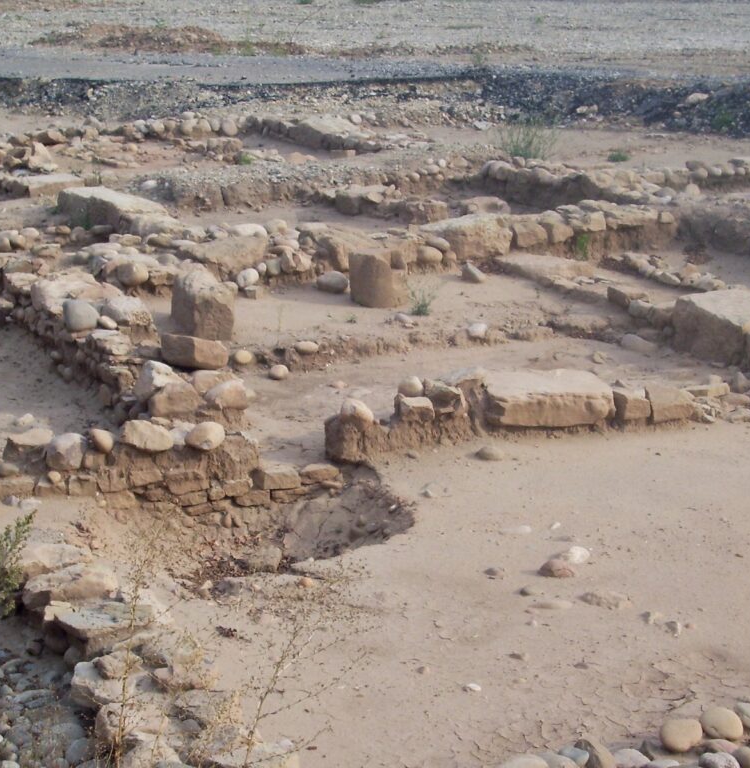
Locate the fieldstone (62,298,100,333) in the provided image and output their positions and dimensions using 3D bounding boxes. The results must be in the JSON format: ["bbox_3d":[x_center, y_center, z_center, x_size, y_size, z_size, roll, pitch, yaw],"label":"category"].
[{"bbox_3d":[-2.017,-0.469,12.562,0.250,0.215,0.230,0,17,0],"label":"fieldstone"}]

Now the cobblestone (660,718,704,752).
[{"bbox_3d":[1.362,1.562,8.150,0.185,0.140,0.160,0,17,0],"label":"cobblestone"}]

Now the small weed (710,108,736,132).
[{"bbox_3d":[3.965,-3.007,20.927,0.300,0.250,0.280,0,17,0],"label":"small weed"}]

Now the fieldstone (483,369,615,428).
[{"bbox_3d":[1.213,0.097,12.850,0.820,0.220,0.580,-2,17,-6],"label":"fieldstone"}]

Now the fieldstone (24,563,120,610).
[{"bbox_3d":[-1.561,1.031,9.400,0.460,0.140,0.270,-3,17,-10],"label":"fieldstone"}]

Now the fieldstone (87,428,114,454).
[{"bbox_3d":[-1.726,0.362,11.550,0.155,0.150,0.145,0,17,0],"label":"fieldstone"}]

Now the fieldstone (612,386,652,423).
[{"bbox_3d":[1.653,0.132,11.820,0.165,0.140,0.230,-2,17,-8],"label":"fieldstone"}]

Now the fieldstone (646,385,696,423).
[{"bbox_3d":[2.068,0.142,12.850,0.280,0.160,0.290,-3,17,-11],"label":"fieldstone"}]

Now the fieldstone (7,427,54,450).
[{"bbox_3d":[-2.023,0.287,10.748,0.265,0.120,0.210,0,15,0],"label":"fieldstone"}]

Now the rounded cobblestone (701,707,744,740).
[{"bbox_3d":[1.482,1.448,7.820,0.185,0.130,0.165,0,17,0],"label":"rounded cobblestone"}]

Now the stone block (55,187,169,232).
[{"bbox_3d":[-2.470,-1.606,17.245,0.460,0.280,1.250,-8,17,-29],"label":"stone block"}]

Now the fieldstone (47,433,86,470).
[{"bbox_3d":[-1.933,0.422,11.500,0.250,0.180,0.200,-1,17,-5],"label":"fieldstone"}]

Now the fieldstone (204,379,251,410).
[{"bbox_3d":[-1.014,0.071,12.600,0.310,0.170,0.240,-3,17,-10],"label":"fieldstone"}]

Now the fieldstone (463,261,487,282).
[{"bbox_3d":[0.813,-0.919,14.990,0.200,0.165,0.170,0,17,0],"label":"fieldstone"}]

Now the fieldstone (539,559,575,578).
[{"bbox_3d":[0.944,0.954,9.487,0.185,0.085,0.150,0,17,0],"label":"fieldstone"}]

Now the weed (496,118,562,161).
[{"bbox_3d":[1.848,-2.988,22.152,0.720,0.460,0.620,0,15,0],"label":"weed"}]

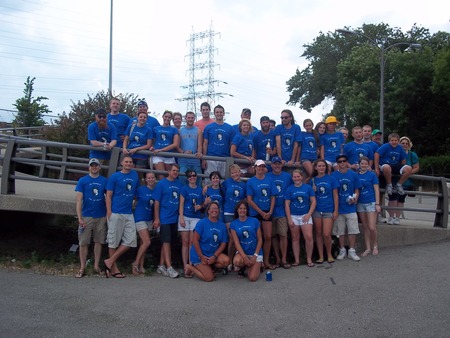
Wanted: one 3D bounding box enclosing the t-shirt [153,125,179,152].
[{"bbox_3d":[-1.040,-0.485,8.250,0.440,0.550,0.270,1,-1,-6],"label":"t-shirt"}]

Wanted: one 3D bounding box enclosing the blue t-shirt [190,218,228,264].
[{"bbox_3d":[-0.222,1.061,6.850,0.510,0.640,0.360,1,0,-21],"label":"blue t-shirt"}]

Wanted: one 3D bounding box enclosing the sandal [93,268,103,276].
[{"bbox_3d":[-1.992,1.624,7.360,0.105,0.080,0.275,1,0,-25],"label":"sandal"}]

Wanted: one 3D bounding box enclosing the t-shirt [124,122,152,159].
[{"bbox_3d":[-1.510,-0.482,8.200,0.470,0.620,0.310,1,-1,-5],"label":"t-shirt"}]

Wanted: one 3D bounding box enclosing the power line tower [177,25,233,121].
[{"bbox_3d":[-6.568,-23.868,150.000,18.000,46.000,8.000,0,-1,40],"label":"power line tower"}]

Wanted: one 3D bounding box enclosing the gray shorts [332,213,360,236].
[{"bbox_3d":[2.073,0.923,8.000,0.460,0.470,0.310,1,0,7],"label":"gray shorts"}]

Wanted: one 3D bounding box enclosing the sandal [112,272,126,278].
[{"bbox_3d":[-1.580,1.595,7.000,0.270,0.060,0.100,0,-1,44],"label":"sandal"}]

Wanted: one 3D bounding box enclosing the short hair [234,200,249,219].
[{"bbox_3d":[0.238,0.577,6.620,0.200,0.250,0.210,1,-1,0],"label":"short hair"}]

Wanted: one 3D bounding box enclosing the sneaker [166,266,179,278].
[{"bbox_3d":[-0.792,1.569,7.100,0.110,0.120,0.290,1,-1,-27],"label":"sneaker"}]

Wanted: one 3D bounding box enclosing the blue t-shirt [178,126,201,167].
[{"bbox_3d":[-0.614,-0.389,8.100,0.400,0.680,0.260,1,-1,-4],"label":"blue t-shirt"}]

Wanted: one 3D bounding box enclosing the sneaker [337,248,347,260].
[{"bbox_3d":[1.908,1.394,7.650,0.115,0.130,0.290,0,-1,25],"label":"sneaker"}]

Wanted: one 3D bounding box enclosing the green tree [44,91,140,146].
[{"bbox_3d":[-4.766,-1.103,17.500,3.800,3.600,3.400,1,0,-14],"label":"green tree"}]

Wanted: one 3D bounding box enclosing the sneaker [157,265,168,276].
[{"bbox_3d":[-0.973,1.598,7.350,0.110,0.125,0.290,1,0,-30],"label":"sneaker"}]

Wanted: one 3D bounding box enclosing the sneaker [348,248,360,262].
[{"bbox_3d":[2.157,1.441,7.800,0.110,0.130,0.290,1,-1,-10],"label":"sneaker"}]

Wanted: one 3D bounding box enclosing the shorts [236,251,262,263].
[{"bbox_3d":[0.345,1.240,6.600,0.370,0.230,0.340,1,-1,-2],"label":"shorts"}]

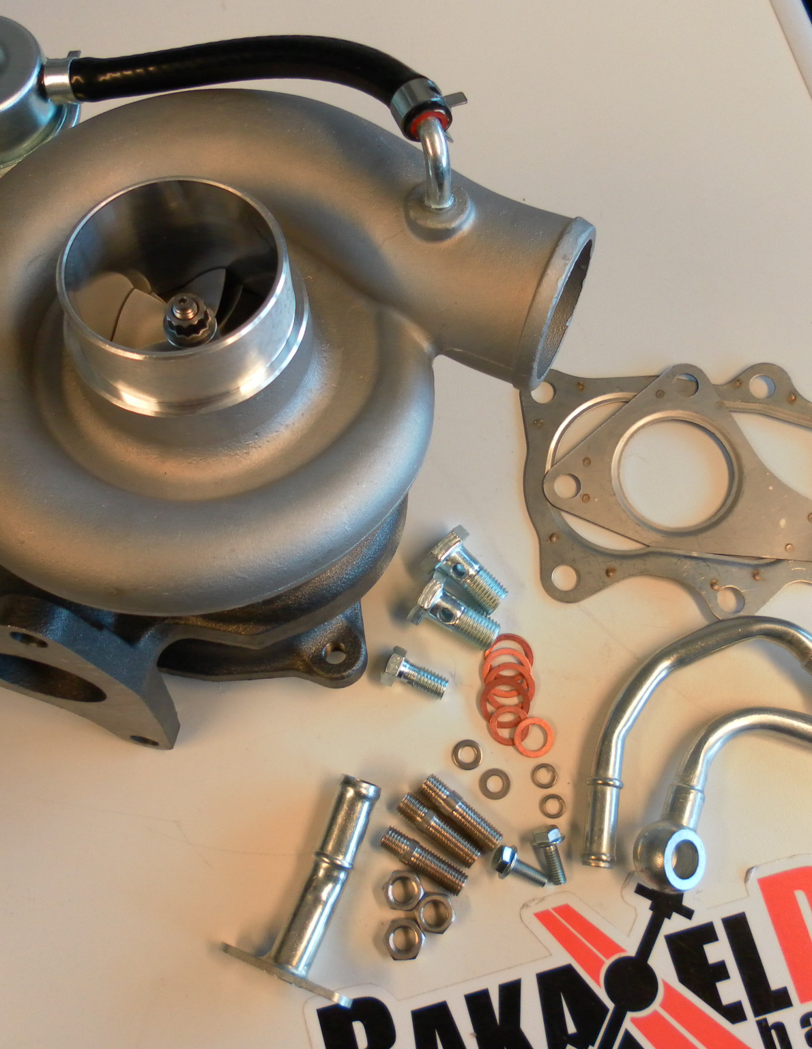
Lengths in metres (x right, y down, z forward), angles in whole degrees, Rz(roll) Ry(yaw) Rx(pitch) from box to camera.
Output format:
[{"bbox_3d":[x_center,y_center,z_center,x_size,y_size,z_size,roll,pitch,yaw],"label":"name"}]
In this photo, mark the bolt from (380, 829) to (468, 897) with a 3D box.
[{"bbox_3d":[0.007,0.128,0.429,0.035,0.010,0.010,31,76,10],"label":"bolt"}]

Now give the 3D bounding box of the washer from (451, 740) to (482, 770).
[{"bbox_3d":[0.024,0.090,0.445,0.012,0.002,0.012,0,73,1],"label":"washer"}]

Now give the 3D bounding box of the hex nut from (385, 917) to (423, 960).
[{"bbox_3d":[0.000,0.155,0.422,0.016,0.008,0.014,-4,73,0],"label":"hex nut"}]

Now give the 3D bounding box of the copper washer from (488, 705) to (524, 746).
[{"bbox_3d":[0.041,0.080,0.447,0.016,0.001,0.016,0,73,1],"label":"copper washer"}]

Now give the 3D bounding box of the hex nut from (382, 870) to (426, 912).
[{"bbox_3d":[-0.001,0.138,0.427,0.016,0.008,0.014,5,73,2],"label":"hex nut"}]

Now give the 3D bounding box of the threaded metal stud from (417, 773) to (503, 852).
[{"bbox_3d":[0.021,0.111,0.434,0.035,0.010,0.010,39,77,11],"label":"threaded metal stud"}]

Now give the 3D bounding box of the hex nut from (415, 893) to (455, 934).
[{"bbox_3d":[0.011,0.146,0.425,0.016,0.008,0.014,5,73,2],"label":"hex nut"}]

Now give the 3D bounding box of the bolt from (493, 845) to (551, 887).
[{"bbox_3d":[0.043,0.131,0.428,0.021,0.013,0.013,29,75,-1],"label":"bolt"}]

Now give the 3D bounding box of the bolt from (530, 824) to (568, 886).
[{"bbox_3d":[0.056,0.126,0.429,0.013,0.013,0.021,-15,84,-4],"label":"bolt"}]

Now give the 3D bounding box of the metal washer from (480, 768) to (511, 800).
[{"bbox_3d":[0.035,0.101,0.442,0.012,0.001,0.012,0,73,1],"label":"metal washer"}]

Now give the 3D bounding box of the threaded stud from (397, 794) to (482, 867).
[{"bbox_3d":[0.013,0.117,0.432,0.035,0.010,0.010,36,77,11],"label":"threaded stud"}]

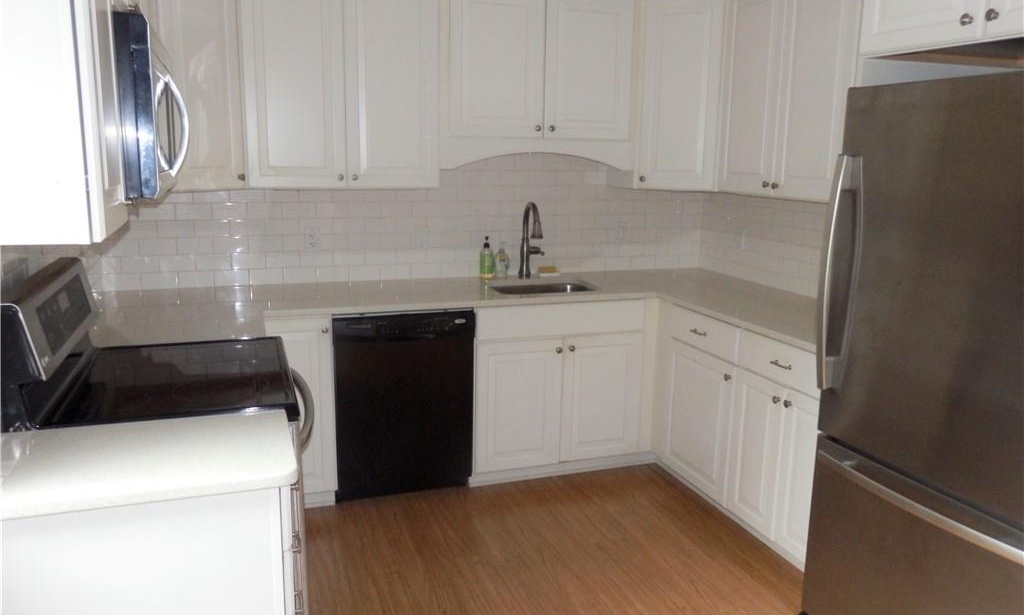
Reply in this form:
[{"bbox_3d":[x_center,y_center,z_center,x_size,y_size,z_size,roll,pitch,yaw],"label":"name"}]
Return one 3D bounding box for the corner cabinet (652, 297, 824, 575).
[{"bbox_3d":[1.184,0.487,3.147,0.627,0.873,1.160,-3,12,-19],"label":"corner cabinet"}]

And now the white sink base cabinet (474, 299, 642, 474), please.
[{"bbox_3d":[0.132,0.324,3.730,0.838,0.820,0.635,-3,12,-19],"label":"white sink base cabinet"}]

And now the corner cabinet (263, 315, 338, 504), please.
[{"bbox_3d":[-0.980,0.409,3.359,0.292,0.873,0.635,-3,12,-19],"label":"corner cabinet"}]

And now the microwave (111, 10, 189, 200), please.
[{"bbox_3d":[-1.070,-0.491,1.877,0.435,0.395,0.760,-3,12,-19],"label":"microwave"}]

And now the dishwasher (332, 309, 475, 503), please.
[{"bbox_3d":[-0.545,0.391,3.480,0.610,0.873,0.625,-3,12,-19],"label":"dishwasher"}]

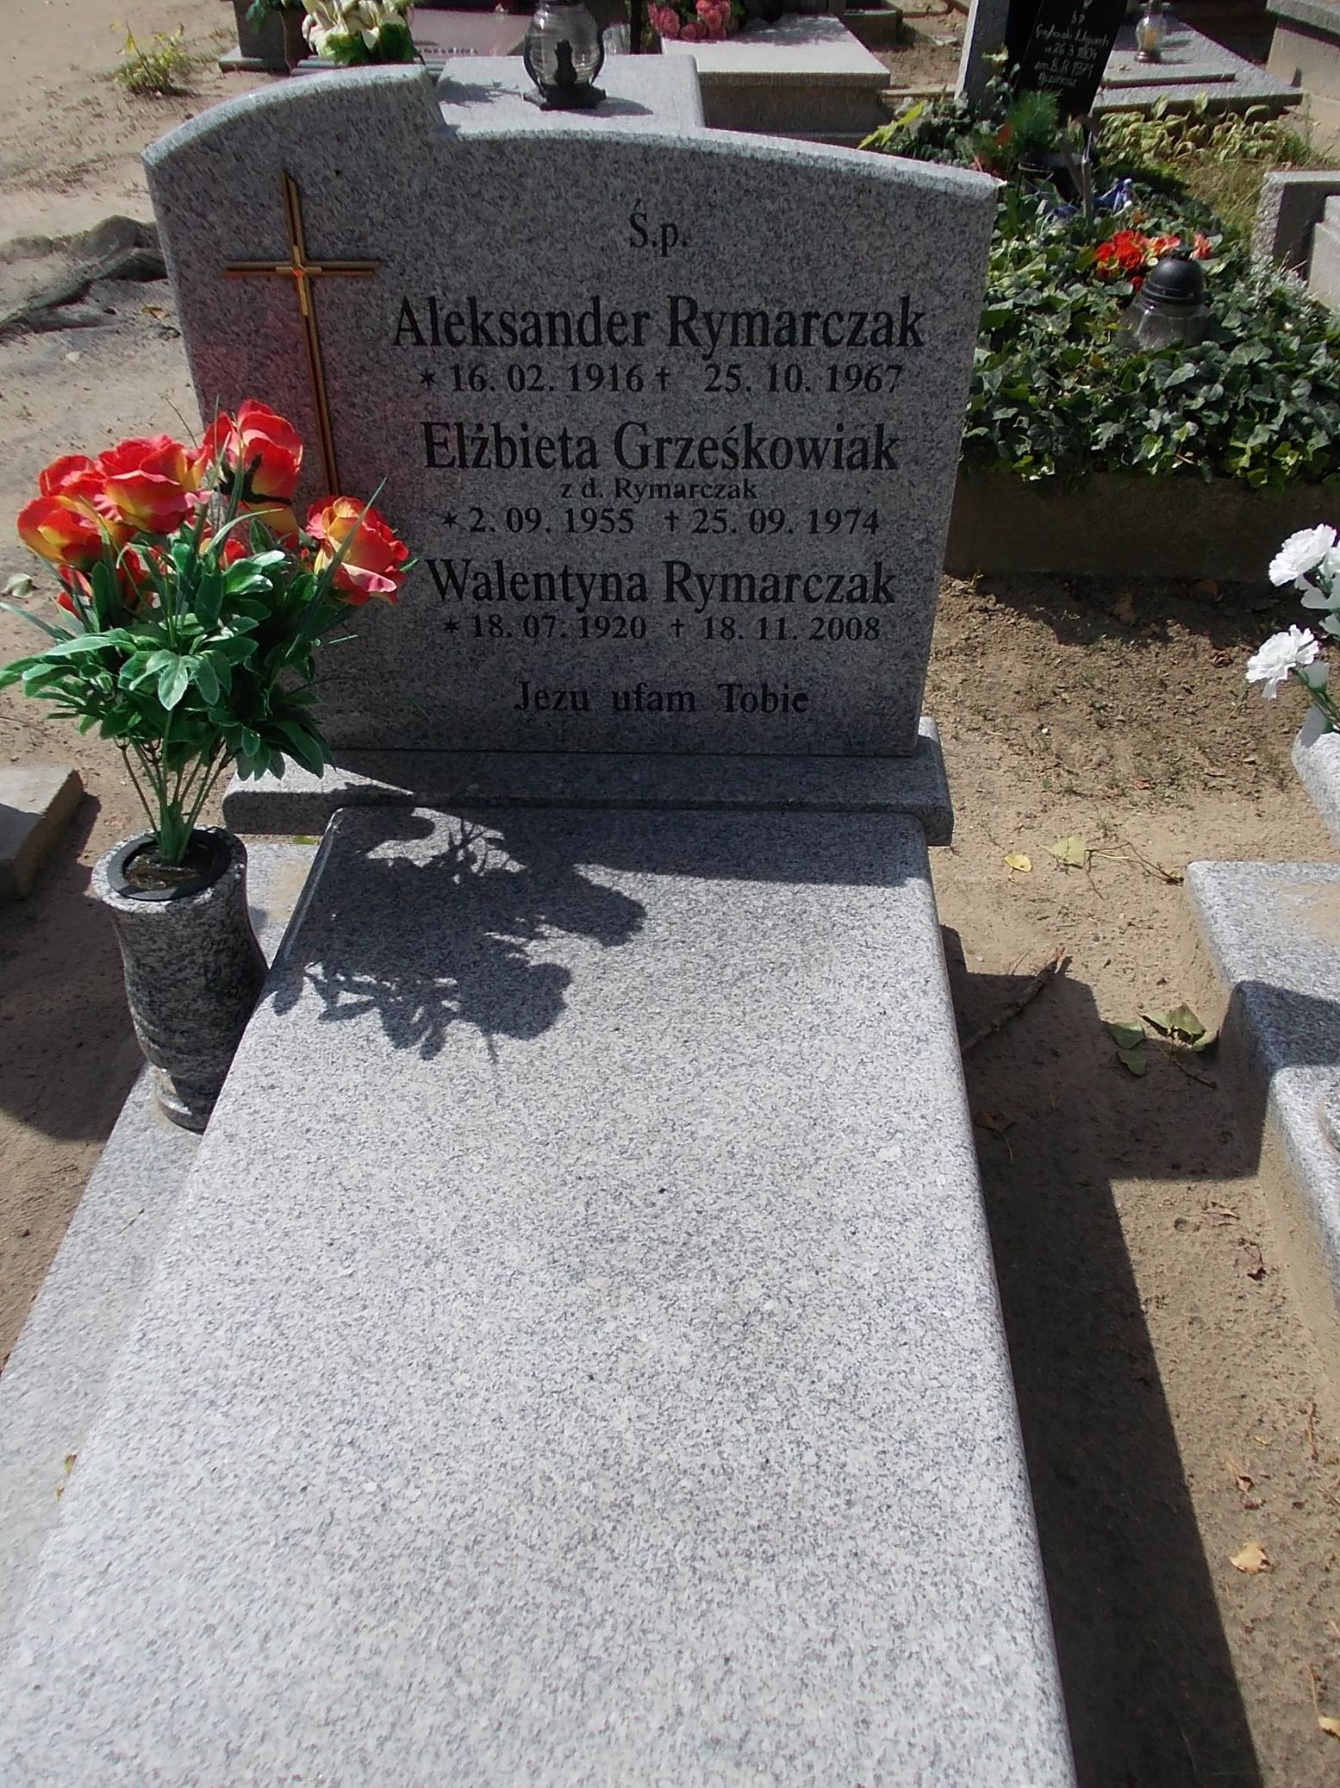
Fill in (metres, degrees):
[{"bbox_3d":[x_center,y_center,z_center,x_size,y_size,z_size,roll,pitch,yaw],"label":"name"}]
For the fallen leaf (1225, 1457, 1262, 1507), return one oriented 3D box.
[{"bbox_3d":[0.571,0.585,1.441,0.028,0.012,0.060,-20,42,-22],"label":"fallen leaf"}]

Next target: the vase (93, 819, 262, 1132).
[{"bbox_3d":[-0.510,0.092,1.579,0.166,0.313,0.166,1,39,3],"label":"vase"}]

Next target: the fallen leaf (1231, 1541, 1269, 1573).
[{"bbox_3d":[0.554,0.633,1.381,0.038,0.012,0.033,1,39,3],"label":"fallen leaf"}]

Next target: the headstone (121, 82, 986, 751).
[{"bbox_3d":[-0.098,-0.511,1.658,0.871,0.754,0.075,1,34,3],"label":"headstone"}]

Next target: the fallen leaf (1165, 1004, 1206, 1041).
[{"bbox_3d":[0.693,0.172,1.943,0.056,0.022,0.060,1,39,3],"label":"fallen leaf"}]

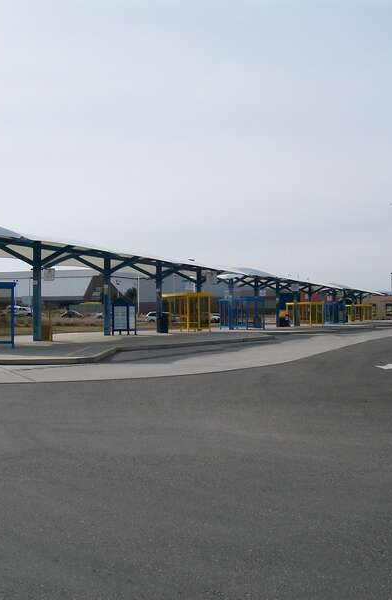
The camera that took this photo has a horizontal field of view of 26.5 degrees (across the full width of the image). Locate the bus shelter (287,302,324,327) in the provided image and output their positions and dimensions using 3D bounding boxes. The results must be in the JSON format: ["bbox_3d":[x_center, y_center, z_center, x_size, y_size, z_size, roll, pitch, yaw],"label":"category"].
[{"bbox_3d":[11.570,1.509,88.460,1.580,2.480,4.340,0,-1,-25],"label":"bus shelter"}]

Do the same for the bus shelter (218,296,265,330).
[{"bbox_3d":[3.668,1.117,66.790,1.580,2.480,4.340,0,-1,-25],"label":"bus shelter"}]

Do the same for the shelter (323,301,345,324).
[{"bbox_3d":[15.938,1.623,100.054,1.580,2.480,4.340,0,-1,-25],"label":"shelter"}]

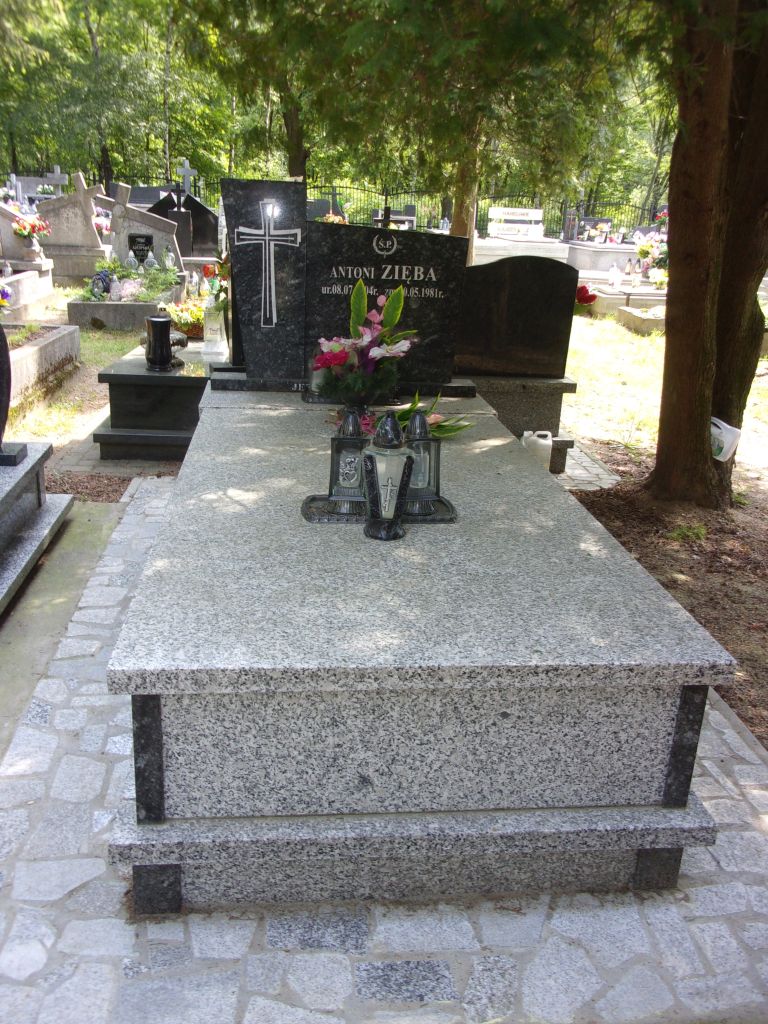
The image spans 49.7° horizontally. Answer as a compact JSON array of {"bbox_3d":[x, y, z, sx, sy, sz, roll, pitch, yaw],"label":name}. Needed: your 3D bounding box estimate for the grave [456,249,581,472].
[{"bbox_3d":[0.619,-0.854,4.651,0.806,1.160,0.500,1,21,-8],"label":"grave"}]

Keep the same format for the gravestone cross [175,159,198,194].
[{"bbox_3d":[-3.815,-6.460,16.051,0.397,0.703,0.125,1,21,-8],"label":"gravestone cross"}]

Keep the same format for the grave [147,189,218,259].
[{"bbox_3d":[-3.062,-4.363,12.531,1.100,1.043,0.250,1,21,-8],"label":"grave"}]

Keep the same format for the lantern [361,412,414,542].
[{"bbox_3d":[0.010,-0.107,2.211,0.138,0.330,0.113,1,21,-8],"label":"lantern"}]

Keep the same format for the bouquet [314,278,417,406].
[{"bbox_3d":[-0.075,-0.658,3.303,0.417,0.501,0.325,1,21,-8],"label":"bouquet"}]

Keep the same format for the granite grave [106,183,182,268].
[{"bbox_3d":[-2.973,-3.514,10.239,0.950,1.008,0.250,1,21,-8],"label":"granite grave"}]

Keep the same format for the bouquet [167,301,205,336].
[{"bbox_3d":[-1.320,-1.284,5.481,0.264,0.235,0.200,1,21,-8],"label":"bouquet"}]

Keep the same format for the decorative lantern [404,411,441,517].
[{"bbox_3d":[0.098,-0.145,2.357,0.117,0.293,0.117,1,21,-8],"label":"decorative lantern"}]

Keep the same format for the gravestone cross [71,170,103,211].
[{"bbox_3d":[-3.769,-4.074,10.502,0.388,0.475,0.150,1,21,-8],"label":"gravestone cross"}]

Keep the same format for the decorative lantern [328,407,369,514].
[{"bbox_3d":[-0.096,-0.143,2.323,0.117,0.290,0.117,1,21,-8],"label":"decorative lantern"}]

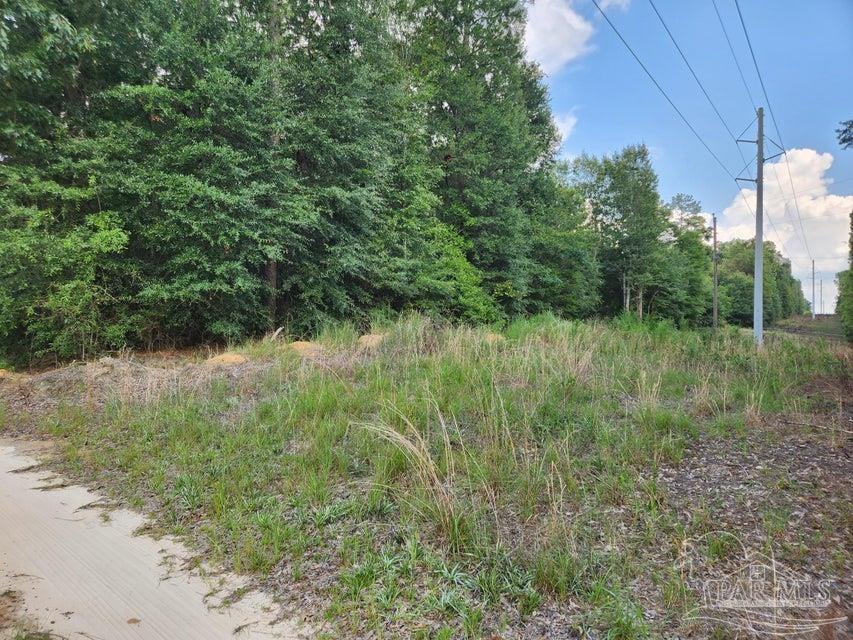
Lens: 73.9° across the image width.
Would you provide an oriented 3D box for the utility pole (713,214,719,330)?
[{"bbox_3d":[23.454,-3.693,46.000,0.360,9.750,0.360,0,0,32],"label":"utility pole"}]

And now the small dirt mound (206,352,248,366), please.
[{"bbox_3d":[-5.793,1.159,16.500,1.250,0.400,1.100,0,0,-18],"label":"small dirt mound"}]

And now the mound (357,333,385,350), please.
[{"bbox_3d":[-1.857,0.723,18.800,0.950,0.520,0.900,0,0,-5],"label":"mound"}]

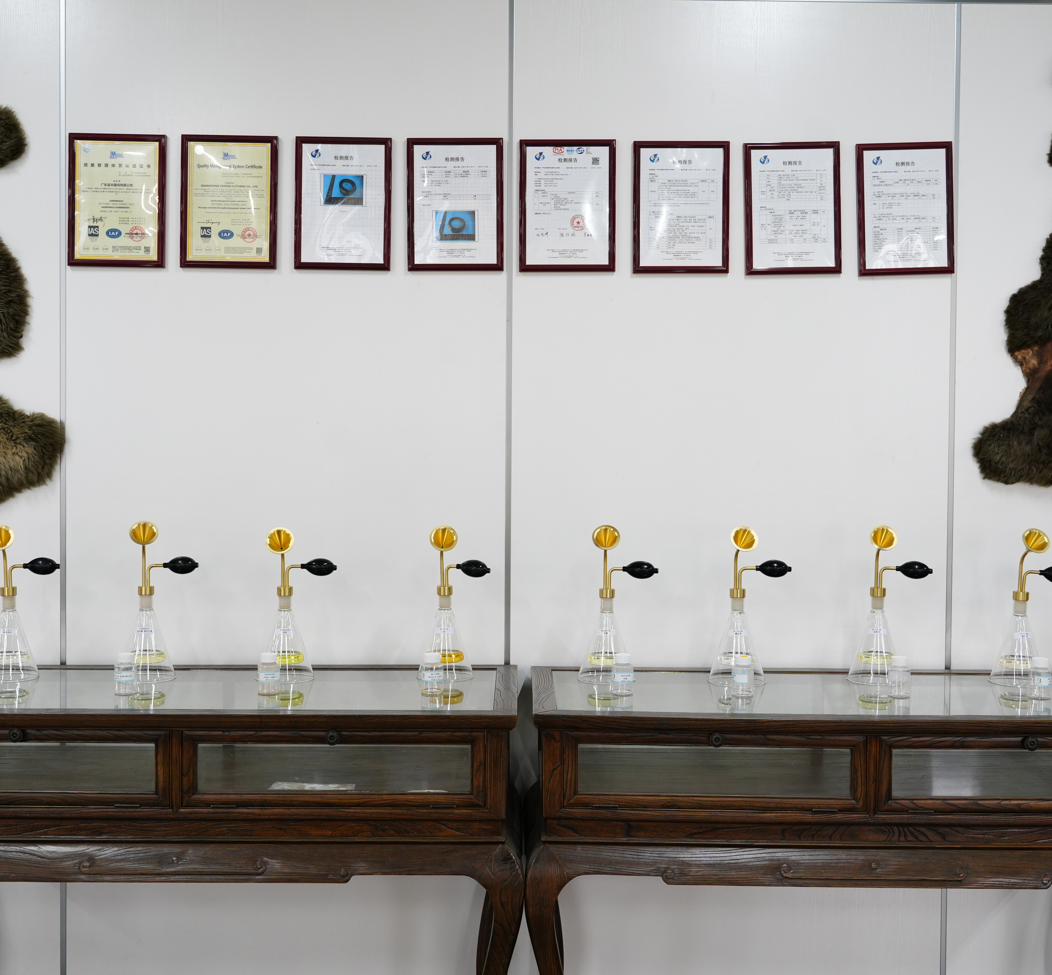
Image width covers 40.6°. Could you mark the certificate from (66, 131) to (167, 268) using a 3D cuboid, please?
[{"bbox_3d":[-0.992,-0.696,3.462,0.234,0.322,0.018,1,2,0],"label":"certificate"}]

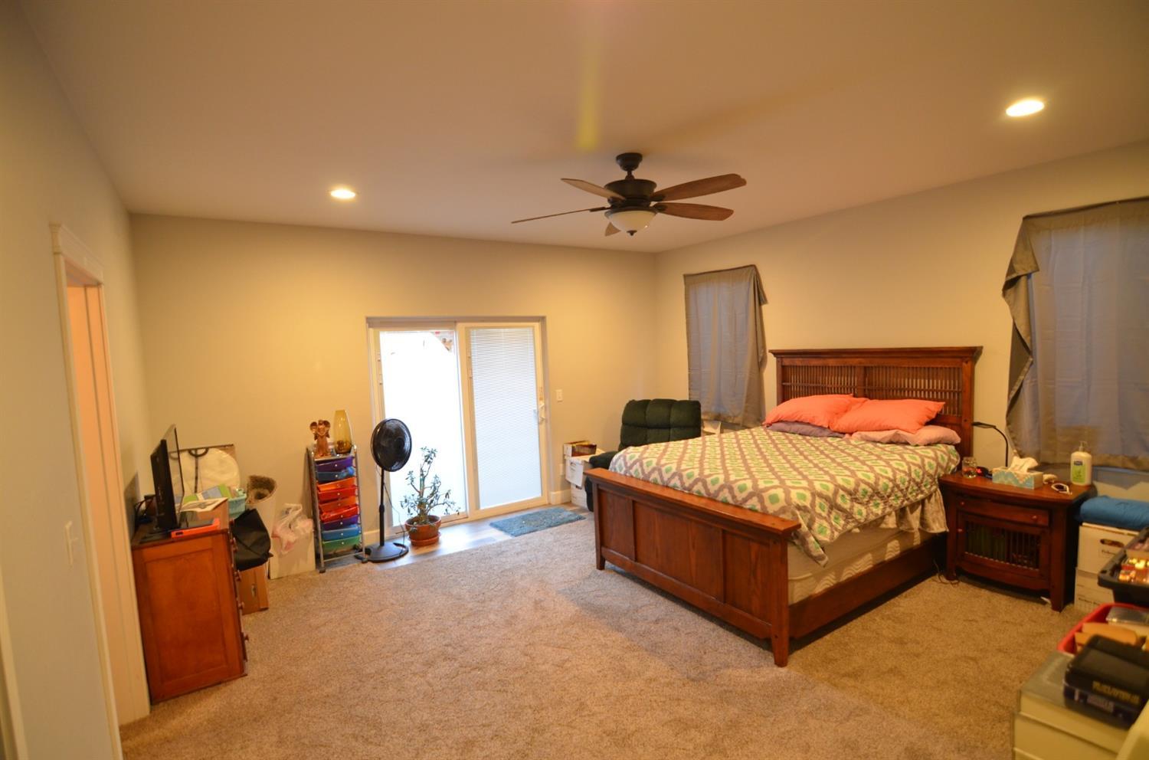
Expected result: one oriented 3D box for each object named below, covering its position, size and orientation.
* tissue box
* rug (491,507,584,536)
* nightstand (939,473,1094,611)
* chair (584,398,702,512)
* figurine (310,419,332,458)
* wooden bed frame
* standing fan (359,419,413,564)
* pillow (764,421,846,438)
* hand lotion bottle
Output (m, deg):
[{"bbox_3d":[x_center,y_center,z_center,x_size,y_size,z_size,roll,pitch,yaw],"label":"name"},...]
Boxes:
[{"bbox_3d":[2.819,0.622,3.243,0.126,0.084,0.210,-6,6,-36],"label":"tissue box"},{"bbox_3d":[-0.351,1.374,4.976,0.785,0.015,0.445,-5,5,-31],"label":"rug"},{"bbox_3d":[2.998,1.042,3.481,0.460,0.670,0.700,-5,5,-37],"label":"nightstand"},{"bbox_3d":[0.785,0.773,5.330,0.980,1.060,0.930,0,5,26],"label":"chair"},{"bbox_3d":[-2.042,0.477,4.097,0.160,0.300,0.110,-5,5,-30],"label":"figurine"},{"bbox_3d":[1.569,0.612,3.842,2.225,1.600,1.710,-5,5,-33],"label":"wooden bed frame"},{"bbox_3d":[-1.642,0.902,4.335,0.420,1.170,0.450,0,5,28],"label":"standing fan"},{"bbox_3d":[2.000,0.399,4.511,0.450,0.160,0.700,-5,5,-35],"label":"pillow"},{"bbox_3d":[3.158,0.515,3.166,0.060,0.280,0.085,-5,5,-29],"label":"hand lotion bottle"}]

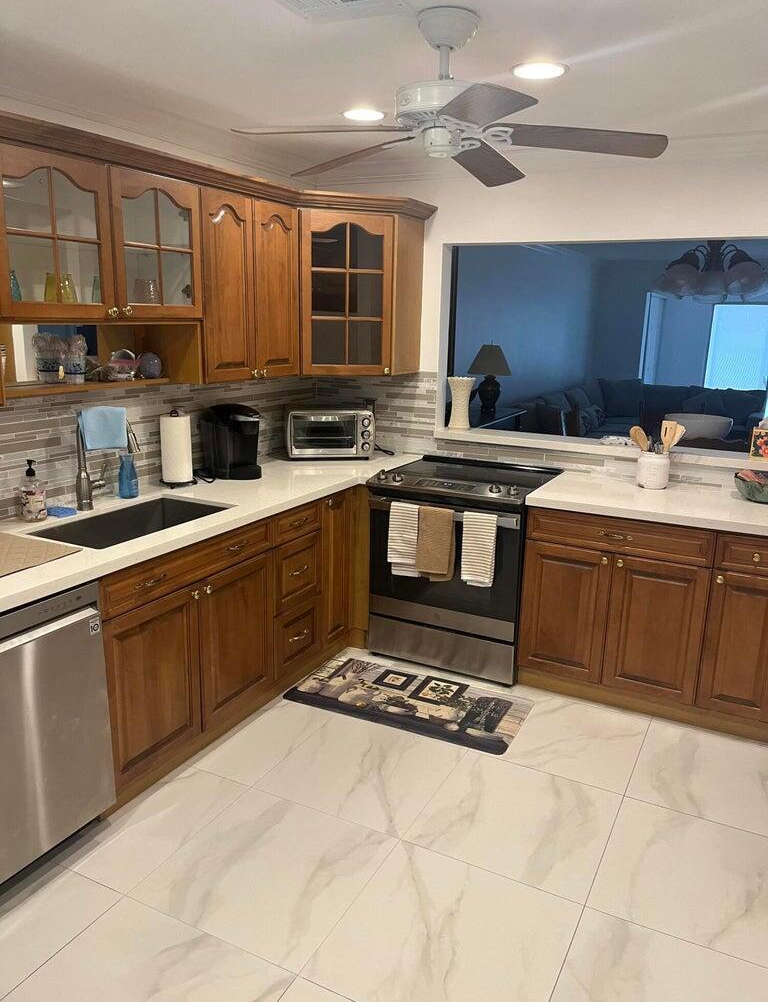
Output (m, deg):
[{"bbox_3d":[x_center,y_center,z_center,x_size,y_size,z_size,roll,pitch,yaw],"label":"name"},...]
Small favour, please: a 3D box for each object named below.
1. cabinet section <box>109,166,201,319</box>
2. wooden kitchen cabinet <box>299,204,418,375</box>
[{"bbox_3d":[-0.961,-0.936,2.867,0.325,0.495,0.445,8,15,26],"label":"cabinet section"},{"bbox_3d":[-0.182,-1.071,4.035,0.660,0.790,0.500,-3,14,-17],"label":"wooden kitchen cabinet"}]

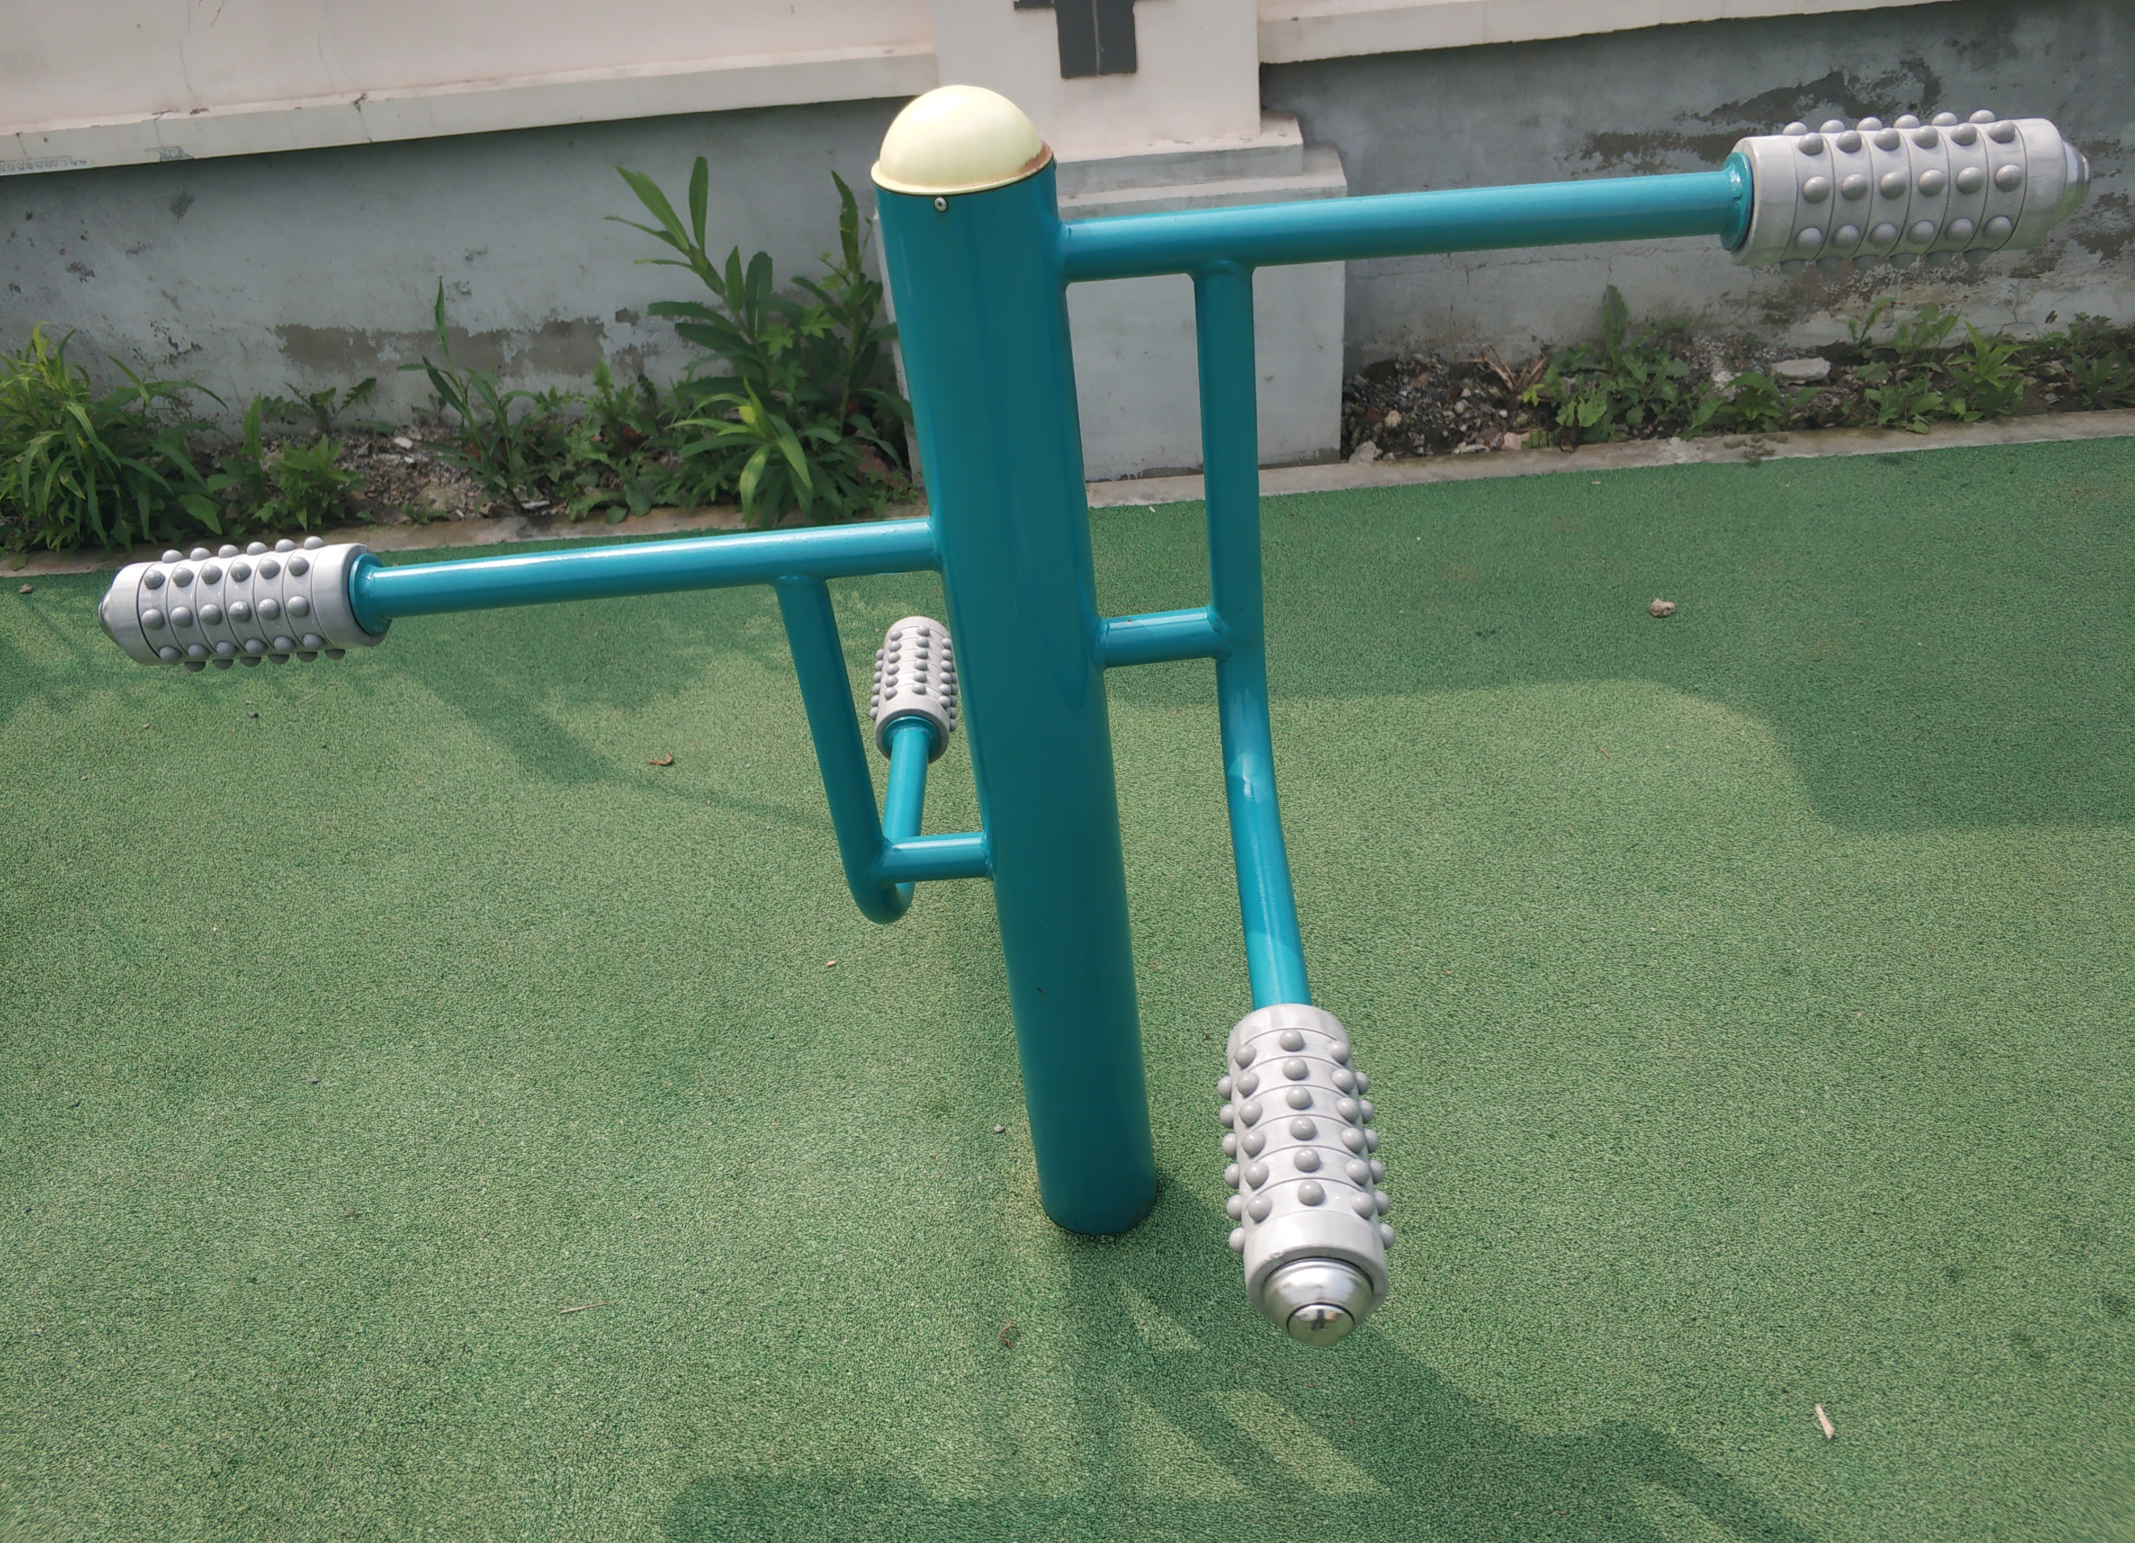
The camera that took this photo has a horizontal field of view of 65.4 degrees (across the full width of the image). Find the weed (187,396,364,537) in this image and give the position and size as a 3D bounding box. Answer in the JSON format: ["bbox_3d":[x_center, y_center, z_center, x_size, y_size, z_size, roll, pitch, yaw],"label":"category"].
[{"bbox_3d":[-1.491,-0.590,3.114,0.319,0.216,0.268,-4,38,4],"label":"weed"}]

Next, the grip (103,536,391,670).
[{"bbox_3d":[-0.640,-0.125,1.274,0.207,0.094,0.094,-5,38,3],"label":"grip"}]

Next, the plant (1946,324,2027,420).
[{"bbox_3d":[1.552,-0.688,2.820,0.134,0.144,0.124,-4,38,4],"label":"plant"}]

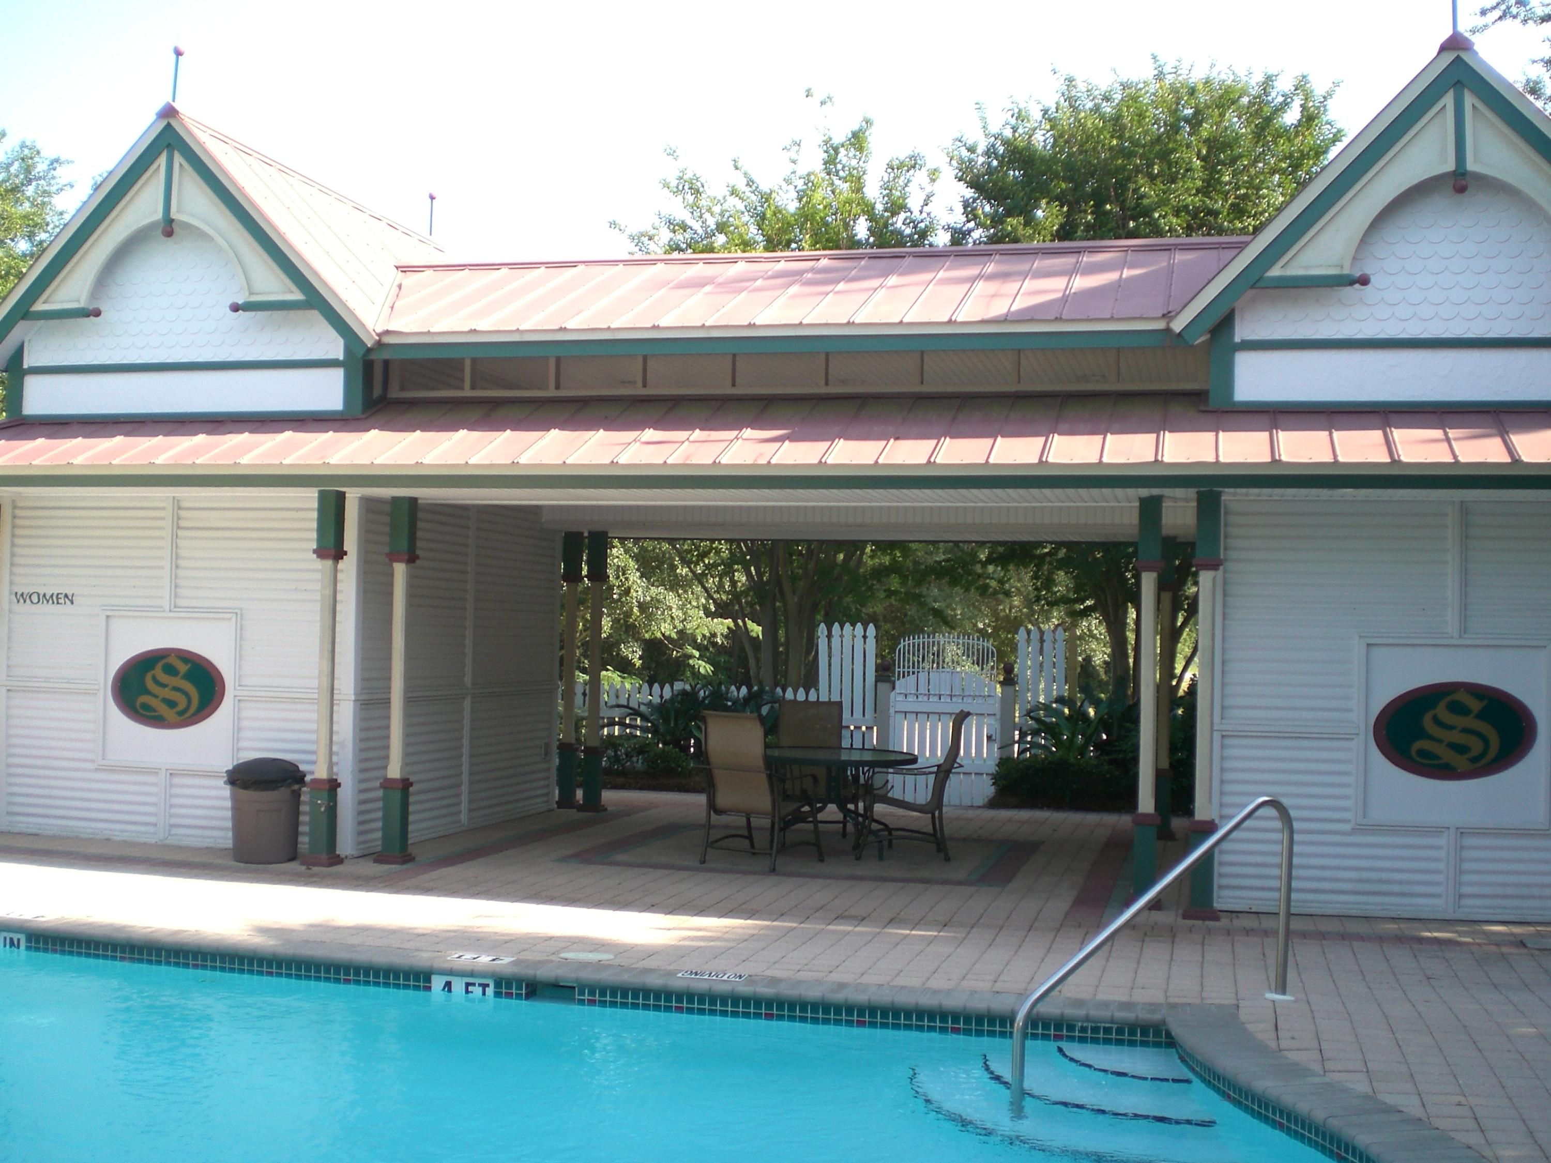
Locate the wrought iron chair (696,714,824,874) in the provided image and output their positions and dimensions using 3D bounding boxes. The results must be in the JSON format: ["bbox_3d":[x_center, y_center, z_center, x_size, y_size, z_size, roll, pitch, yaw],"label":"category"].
[{"bbox_3d":[-0.116,1.408,11.596,0.620,1.045,0.770,0,-2,33],"label":"wrought iron chair"}]

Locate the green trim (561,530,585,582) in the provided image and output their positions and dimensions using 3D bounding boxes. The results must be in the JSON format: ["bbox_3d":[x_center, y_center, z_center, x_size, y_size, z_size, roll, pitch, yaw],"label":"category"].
[{"bbox_3d":[-1.763,-0.210,14.915,0.136,0.433,0.136,1,-2,15],"label":"green trim"}]

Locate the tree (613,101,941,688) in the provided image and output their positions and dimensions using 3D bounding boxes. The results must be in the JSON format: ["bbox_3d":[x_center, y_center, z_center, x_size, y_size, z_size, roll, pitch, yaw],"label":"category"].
[{"bbox_3d":[0.032,-1.557,18.500,3.700,7.350,3.700,1,-2,13],"label":"tree"}]

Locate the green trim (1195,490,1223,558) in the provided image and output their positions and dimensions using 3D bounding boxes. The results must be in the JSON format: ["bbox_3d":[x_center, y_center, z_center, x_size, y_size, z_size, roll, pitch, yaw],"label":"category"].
[{"bbox_3d":[2.486,-0.327,9.748,0.145,0.385,0.145,1,-2,13],"label":"green trim"}]

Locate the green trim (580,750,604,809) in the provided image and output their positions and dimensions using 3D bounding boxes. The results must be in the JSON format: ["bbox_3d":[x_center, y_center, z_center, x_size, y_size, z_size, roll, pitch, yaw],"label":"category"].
[{"bbox_3d":[-1.579,1.709,14.689,0.160,0.480,0.160,1,-2,13],"label":"green trim"}]

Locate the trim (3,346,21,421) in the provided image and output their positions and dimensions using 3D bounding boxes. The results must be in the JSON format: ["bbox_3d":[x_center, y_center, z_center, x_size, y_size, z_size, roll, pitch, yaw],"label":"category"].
[{"bbox_3d":[-5.464,-1.420,12.205,0.140,0.520,0.080,1,-2,13],"label":"trim"}]

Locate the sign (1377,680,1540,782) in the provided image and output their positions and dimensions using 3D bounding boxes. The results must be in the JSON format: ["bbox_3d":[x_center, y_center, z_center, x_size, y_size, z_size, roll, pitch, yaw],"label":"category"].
[{"bbox_3d":[3.832,0.847,9.598,0.900,0.560,0.035,1,-2,13],"label":"sign"}]

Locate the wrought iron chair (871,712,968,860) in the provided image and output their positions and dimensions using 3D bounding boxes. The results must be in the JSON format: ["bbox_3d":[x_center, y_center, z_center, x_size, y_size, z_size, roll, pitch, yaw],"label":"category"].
[{"bbox_3d":[0.982,1.431,12.152,0.762,1.039,0.616,1,-2,-3],"label":"wrought iron chair"}]

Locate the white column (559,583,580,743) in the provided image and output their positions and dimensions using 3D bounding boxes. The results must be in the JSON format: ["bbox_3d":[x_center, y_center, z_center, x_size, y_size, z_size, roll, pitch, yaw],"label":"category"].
[{"bbox_3d":[-1.784,0.715,14.885,0.096,1.405,0.096,1,-2,15],"label":"white column"}]

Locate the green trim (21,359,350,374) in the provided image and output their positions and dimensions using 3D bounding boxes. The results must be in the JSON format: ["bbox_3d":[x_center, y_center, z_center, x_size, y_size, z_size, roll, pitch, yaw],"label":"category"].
[{"bbox_3d":[-4.097,-1.491,11.833,2.490,0.075,0.040,1,-2,13],"label":"green trim"}]

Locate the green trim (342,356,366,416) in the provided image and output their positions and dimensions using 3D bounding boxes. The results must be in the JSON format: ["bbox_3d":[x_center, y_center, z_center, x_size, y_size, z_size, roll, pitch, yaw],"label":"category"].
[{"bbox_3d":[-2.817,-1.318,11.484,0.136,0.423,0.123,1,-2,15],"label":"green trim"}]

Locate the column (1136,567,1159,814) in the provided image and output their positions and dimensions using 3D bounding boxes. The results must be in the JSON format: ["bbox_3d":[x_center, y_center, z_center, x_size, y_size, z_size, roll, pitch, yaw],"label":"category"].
[{"bbox_3d":[2.188,0.648,9.980,0.096,1.405,0.096,1,-2,15],"label":"column"}]

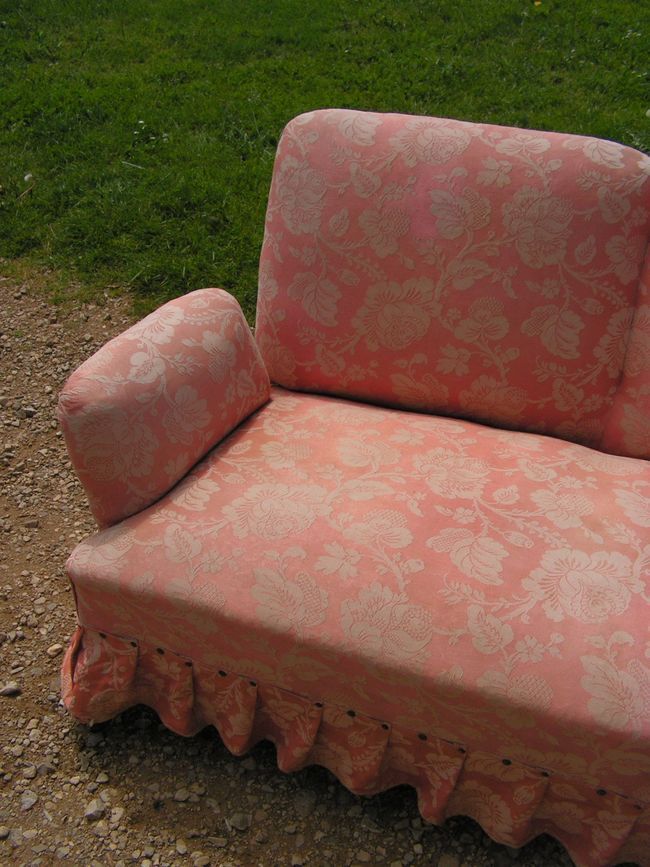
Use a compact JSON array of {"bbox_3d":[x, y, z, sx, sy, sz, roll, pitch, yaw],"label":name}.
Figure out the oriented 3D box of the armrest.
[{"bbox_3d":[-0.279,-0.060,1.678,0.165,0.250,0.455,17,40,22],"label":"armrest"}]

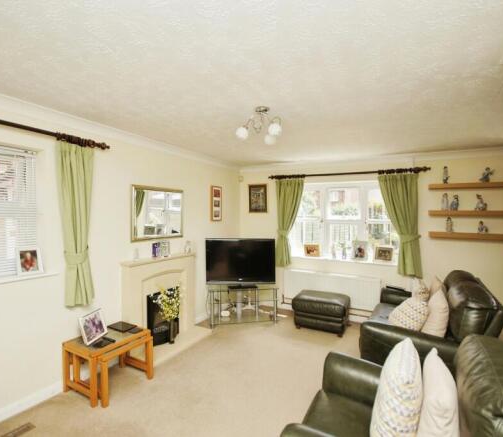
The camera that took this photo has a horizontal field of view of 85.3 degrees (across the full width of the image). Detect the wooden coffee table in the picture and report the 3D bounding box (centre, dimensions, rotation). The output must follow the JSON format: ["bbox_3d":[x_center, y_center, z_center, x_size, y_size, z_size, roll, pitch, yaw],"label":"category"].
[{"bbox_3d":[-1.278,1.303,2.507,0.520,0.408,0.551,0,1,28],"label":"wooden coffee table"}]

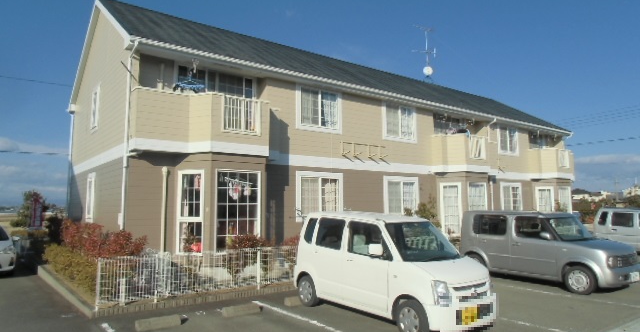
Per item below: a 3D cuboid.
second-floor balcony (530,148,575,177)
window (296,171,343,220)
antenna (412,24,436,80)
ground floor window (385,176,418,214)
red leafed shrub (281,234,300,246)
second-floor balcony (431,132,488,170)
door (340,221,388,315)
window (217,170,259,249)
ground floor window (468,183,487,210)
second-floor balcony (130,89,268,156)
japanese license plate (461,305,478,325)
[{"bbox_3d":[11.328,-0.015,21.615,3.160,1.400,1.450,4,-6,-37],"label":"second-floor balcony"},{"bbox_3d":[0.031,0.995,14.150,1.867,1.557,0.120,4,-7,-37],"label":"window"},{"bbox_3d":[5.444,-5.920,23.129,1.250,3.000,0.850,-1,-5,11],"label":"antenna"},{"bbox_3d":[3.035,1.195,16.408,1.867,1.557,0.120,4,-7,-37],"label":"ground floor window"},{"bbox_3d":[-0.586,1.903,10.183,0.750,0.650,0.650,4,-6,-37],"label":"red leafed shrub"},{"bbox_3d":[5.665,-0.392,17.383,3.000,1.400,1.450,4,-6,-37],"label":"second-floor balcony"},{"bbox_3d":[0.703,1.439,6.535,0.180,1.240,1.000,4,-6,-36],"label":"door"},{"bbox_3d":[-2.096,1.177,11.444,1.258,2.103,0.120,4,-7,-37],"label":"window"},{"bbox_3d":[6.347,1.739,17.792,1.268,2.103,0.120,4,-7,-37],"label":"ground floor window"},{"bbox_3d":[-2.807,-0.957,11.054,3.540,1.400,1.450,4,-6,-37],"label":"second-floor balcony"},{"bbox_3d":[1.858,1.837,5.478,0.330,0.165,0.020,3,-6,-34],"label":"japanese license plate"}]

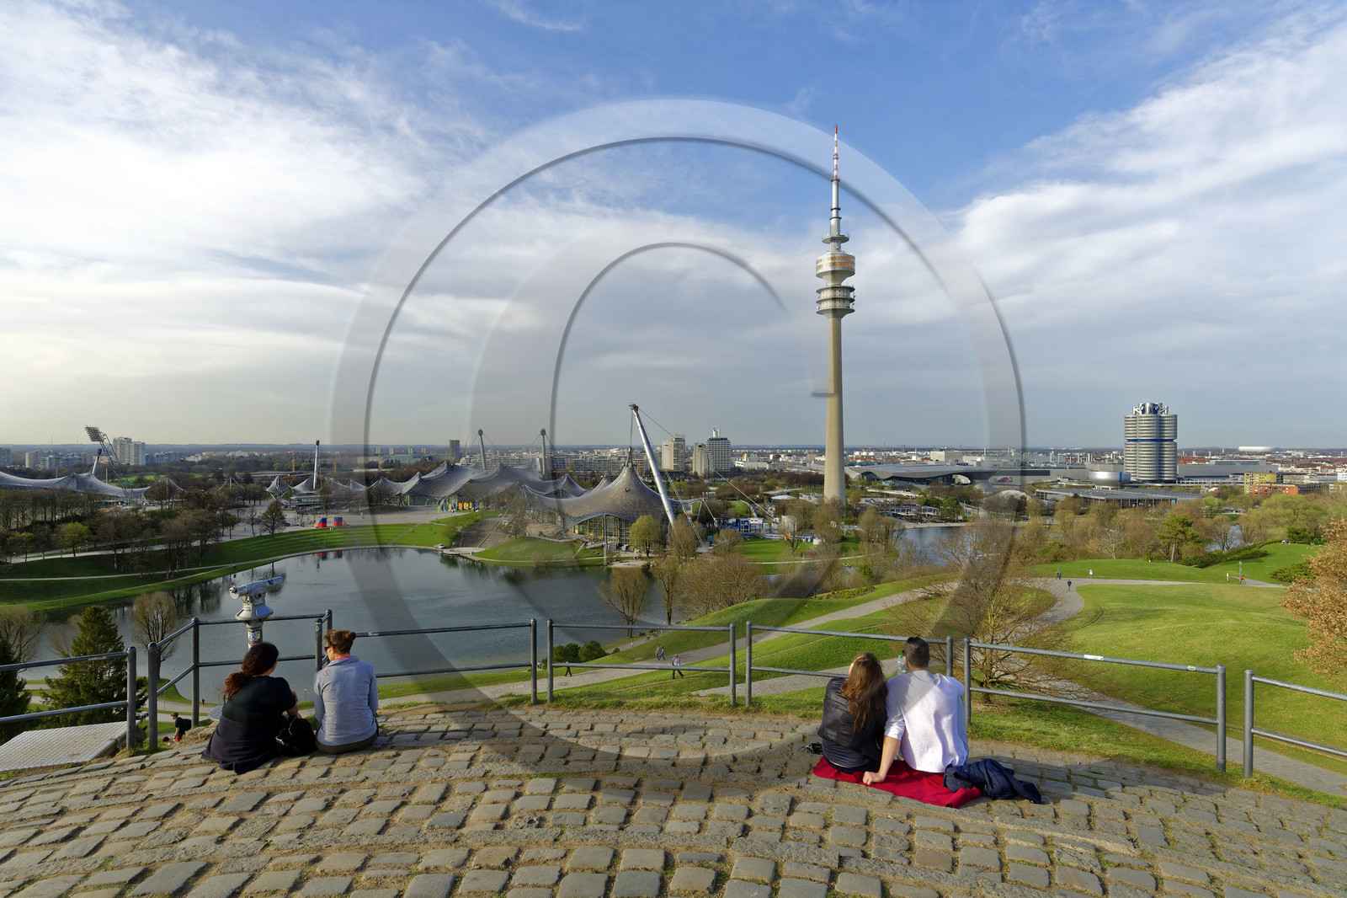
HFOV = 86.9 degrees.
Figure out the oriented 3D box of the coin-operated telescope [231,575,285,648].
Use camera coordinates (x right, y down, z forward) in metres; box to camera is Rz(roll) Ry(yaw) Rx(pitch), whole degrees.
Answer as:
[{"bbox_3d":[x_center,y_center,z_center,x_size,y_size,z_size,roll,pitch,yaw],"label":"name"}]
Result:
[{"bbox_3d":[-4.280,2.090,7.280,0.370,1.580,0.600,0,0,23],"label":"coin-operated telescope"}]

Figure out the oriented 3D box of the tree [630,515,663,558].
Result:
[{"bbox_3d":[-13.617,42.367,347.000,15.000,21.055,15.000,0,0,-2],"label":"tree"}]

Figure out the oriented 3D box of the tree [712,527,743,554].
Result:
[{"bbox_3d":[25.620,44.010,336.000,14.930,14.420,14.000,0,0,0],"label":"tree"}]

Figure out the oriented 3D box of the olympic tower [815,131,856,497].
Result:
[{"bbox_3d":[122.630,-96.970,536.000,28.600,290.500,28.600,0,0,0],"label":"olympic tower"}]

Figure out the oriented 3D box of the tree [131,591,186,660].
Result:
[{"bbox_3d":[-123.478,44.532,170.000,10.500,21.134,10.500,0,1,-36],"label":"tree"}]

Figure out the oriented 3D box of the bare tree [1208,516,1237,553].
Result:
[{"bbox_3d":[278.276,43.688,360.000,12.000,20.246,12.000,0,1,38],"label":"bare tree"}]

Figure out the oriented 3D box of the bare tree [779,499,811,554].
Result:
[{"bbox_3d":[58.750,37.710,342.000,15.700,26.830,14.500,0,0,0],"label":"bare tree"}]

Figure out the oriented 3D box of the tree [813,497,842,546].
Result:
[{"bbox_3d":[77.660,37.350,358.000,14.840,24.900,14.000,0,0,0],"label":"tree"}]

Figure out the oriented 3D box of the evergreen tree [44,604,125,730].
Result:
[{"bbox_3d":[-36.617,15.151,45.000,5.600,10.456,5.600,0,1,-39],"label":"evergreen tree"}]

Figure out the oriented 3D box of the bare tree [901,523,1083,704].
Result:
[{"bbox_3d":[11.090,5.680,25.000,6.120,6.470,6.200,0,0,0],"label":"bare tree"}]

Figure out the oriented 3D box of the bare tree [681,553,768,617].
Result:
[{"bbox_3d":[15.870,42.680,221.000,26.840,20.610,21.000,0,0,0],"label":"bare tree"}]

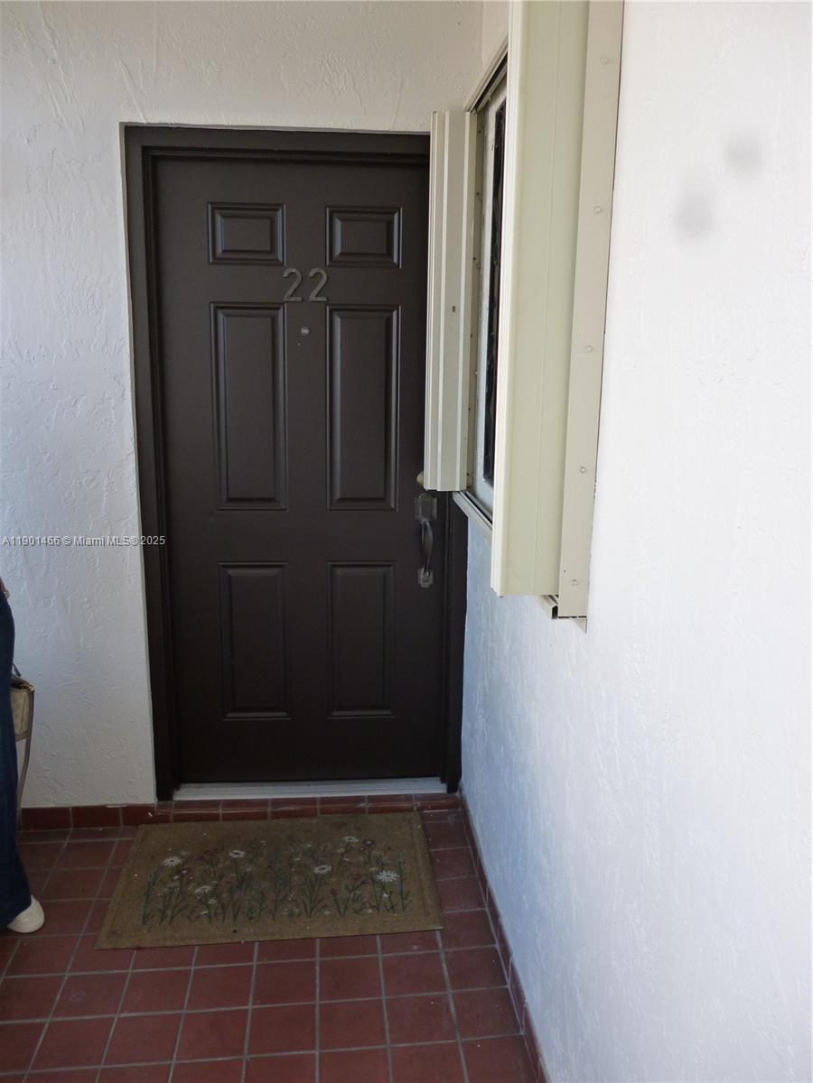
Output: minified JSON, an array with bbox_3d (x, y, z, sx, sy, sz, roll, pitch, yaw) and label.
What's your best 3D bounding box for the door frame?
[{"bbox_3d":[-0.310,-0.155,2.781,1.020,2.110,0.140,-1,12,-6],"label":"door frame"}]

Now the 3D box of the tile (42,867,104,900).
[{"bbox_3d":[-0.974,1.010,2.566,0.150,0.013,0.150,-1,12,-6],"label":"tile"}]

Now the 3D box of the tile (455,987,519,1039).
[{"bbox_3d":[0.186,1.125,2.079,0.149,0.012,0.149,-1,12,-6],"label":"tile"}]

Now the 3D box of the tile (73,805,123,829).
[{"bbox_3d":[-1.008,0.899,2.855,0.150,0.075,0.012,-1,12,-6],"label":"tile"}]

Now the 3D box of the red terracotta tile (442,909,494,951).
[{"bbox_3d":[0.157,1.062,2.388,0.150,0.013,0.150,-1,12,-6],"label":"red terracotta tile"}]

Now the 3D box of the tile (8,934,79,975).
[{"bbox_3d":[-0.935,1.074,2.261,0.150,0.013,0.150,-1,12,-6],"label":"tile"}]

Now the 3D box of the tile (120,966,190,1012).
[{"bbox_3d":[-0.608,1.102,2.139,0.149,0.012,0.149,-1,12,-6],"label":"tile"}]

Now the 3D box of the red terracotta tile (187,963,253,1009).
[{"bbox_3d":[-0.456,1.102,2.157,0.150,0.013,0.150,-1,12,-6],"label":"red terracotta tile"}]

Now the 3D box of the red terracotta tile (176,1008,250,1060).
[{"bbox_3d":[-0.441,1.134,2.008,0.150,0.013,0.150,-1,12,-6],"label":"red terracotta tile"}]

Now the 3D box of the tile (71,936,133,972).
[{"bbox_3d":[-0.780,1.071,2.276,0.149,0.012,0.149,-1,12,-6],"label":"tile"}]

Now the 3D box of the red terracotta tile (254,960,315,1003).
[{"bbox_3d":[-0.301,1.103,2.183,0.151,0.013,0.144,-1,13,-6],"label":"red terracotta tile"}]

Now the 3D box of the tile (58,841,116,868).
[{"bbox_3d":[-0.993,0.978,2.718,0.150,0.013,0.150,-1,12,-6],"label":"tile"}]

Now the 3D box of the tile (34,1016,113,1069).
[{"bbox_3d":[-0.746,1.135,1.974,0.149,0.012,0.149,-1,12,-6],"label":"tile"}]

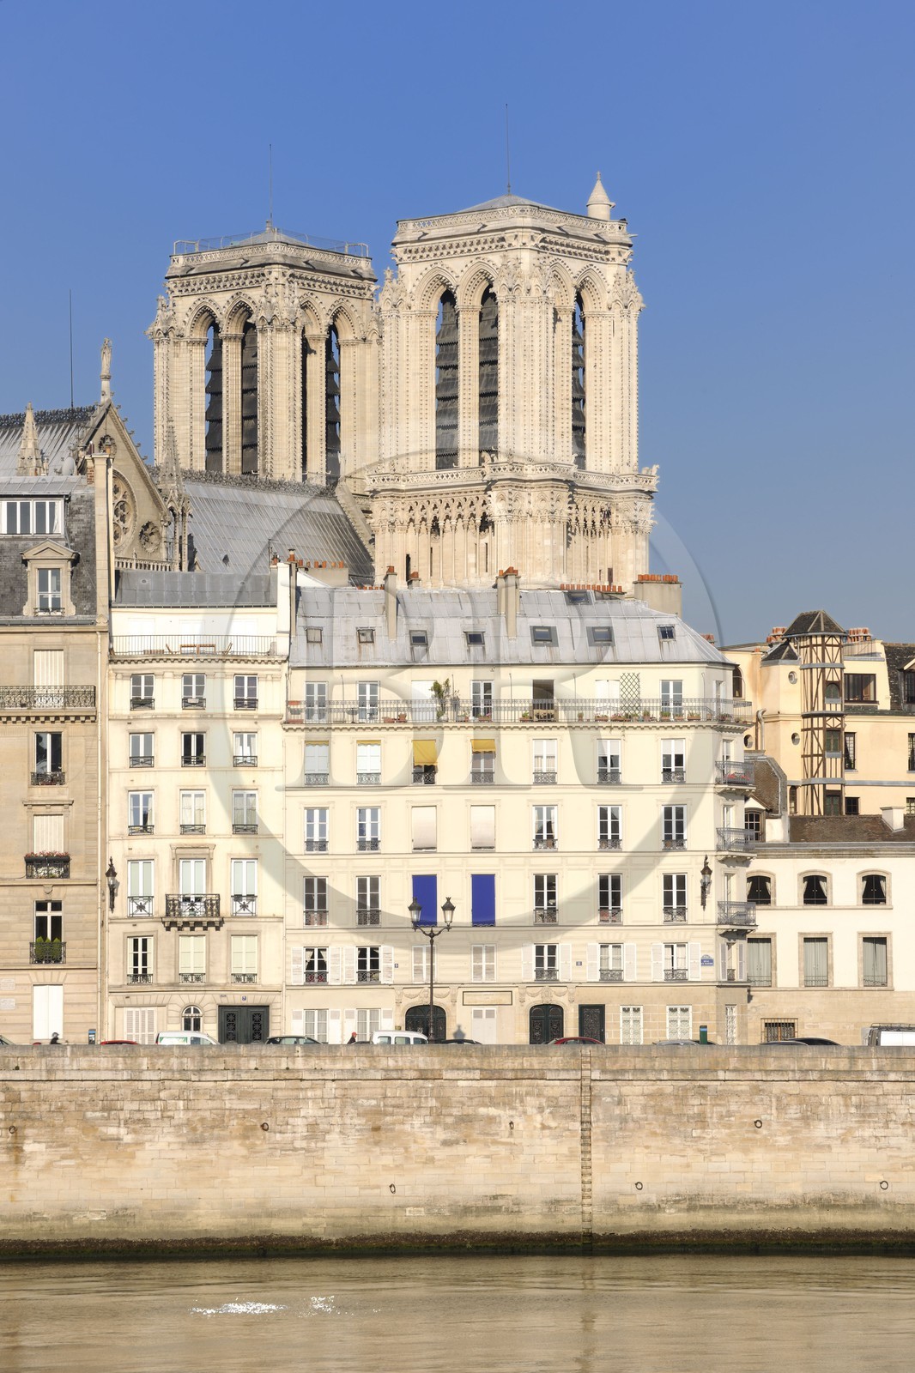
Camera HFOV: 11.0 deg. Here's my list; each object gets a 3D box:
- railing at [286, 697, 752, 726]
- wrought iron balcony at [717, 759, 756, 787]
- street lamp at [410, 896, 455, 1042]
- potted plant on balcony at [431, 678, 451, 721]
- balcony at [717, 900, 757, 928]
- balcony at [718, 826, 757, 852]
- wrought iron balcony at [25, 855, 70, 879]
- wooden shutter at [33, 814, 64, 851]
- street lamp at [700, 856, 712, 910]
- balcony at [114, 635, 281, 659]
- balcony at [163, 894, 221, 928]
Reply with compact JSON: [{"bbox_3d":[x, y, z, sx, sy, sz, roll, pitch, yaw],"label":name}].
[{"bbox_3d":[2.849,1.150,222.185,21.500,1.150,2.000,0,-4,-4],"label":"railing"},{"bbox_3d":[13.059,4.096,223.274,0.650,1.150,2.300,-3,-5,30],"label":"wrought iron balcony"},{"bbox_3d":[-1.062,12.717,206.620,2.030,7.200,0.600,0,-4,0],"label":"street lamp"},{"bbox_3d":[-0.772,0.623,221.523,0.930,1.950,0.850,0,-4,-4],"label":"potted plant on balcony"},{"bbox_3d":[12.940,10.552,220.819,0.700,1.180,2.300,-3,-5,32],"label":"balcony"},{"bbox_3d":[12.930,7.101,221.072,0.700,1.150,2.300,-3,-5,32],"label":"balcony"},{"bbox_3d":[-18.911,8.326,219.779,2.020,1.120,0.450,0,-4,0],"label":"wrought iron balcony"},{"bbox_3d":[-18.858,7.360,220.201,1.400,2.750,0.070,0,-4,0],"label":"wooden shutter"},{"bbox_3d":[11.458,9.035,219.356,0.560,2.480,1.100,0,-4,0],"label":"street lamp"},{"bbox_3d":[-12.161,-1.809,220.197,7.500,1.050,0.900,0,-4,-2],"label":"balcony"},{"bbox_3d":[-12.181,10.365,219.500,2.650,1.500,0.660,0,-4,0],"label":"balcony"}]

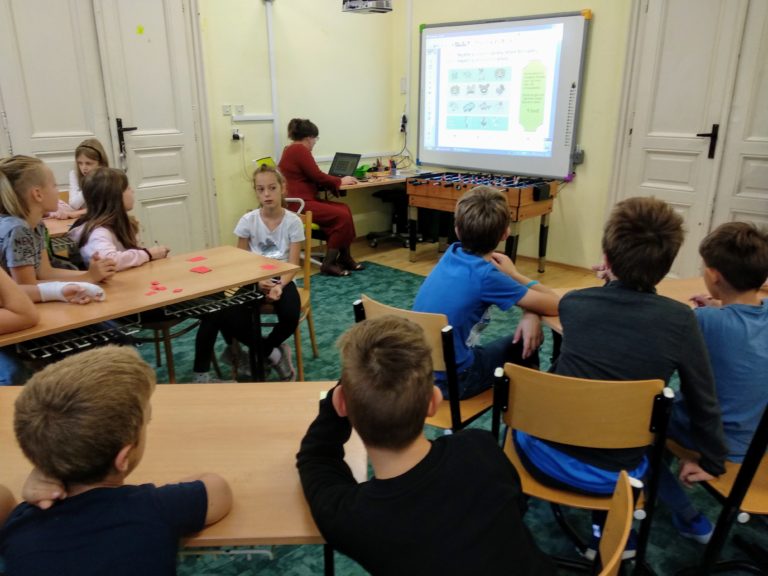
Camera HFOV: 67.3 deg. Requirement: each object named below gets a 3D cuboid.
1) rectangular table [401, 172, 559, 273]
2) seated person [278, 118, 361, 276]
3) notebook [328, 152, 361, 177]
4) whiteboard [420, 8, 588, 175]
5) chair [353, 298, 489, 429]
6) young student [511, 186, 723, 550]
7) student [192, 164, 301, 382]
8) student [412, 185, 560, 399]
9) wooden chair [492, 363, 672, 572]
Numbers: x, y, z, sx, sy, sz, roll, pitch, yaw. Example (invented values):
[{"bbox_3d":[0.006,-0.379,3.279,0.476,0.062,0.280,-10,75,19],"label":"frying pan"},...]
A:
[{"bbox_3d":[0.806,-0.564,5.022,1.070,0.770,0.690,15,23,38],"label":"rectangular table"},{"bbox_3d":[-0.509,-0.723,4.684,0.740,1.260,0.500,-14,23,-37],"label":"seated person"},{"bbox_3d":[-0.420,-1.028,4.883,0.330,0.220,0.280,15,23,37],"label":"notebook"},{"bbox_3d":[1.000,-1.728,5.242,1.690,1.300,0.070,15,23,38],"label":"whiteboard"},{"bbox_3d":[0.179,0.372,2.101,0.410,0.780,0.490,14,22,36],"label":"chair"},{"bbox_3d":[0.623,0.322,1.651,0.500,1.160,0.630,7,19,18],"label":"young student"},{"bbox_3d":[-0.635,-0.037,2.838,0.470,1.090,0.590,2,18,5],"label":"student"},{"bbox_3d":[0.384,0.199,2.090,0.480,1.120,0.640,15,23,38],"label":"student"},{"bbox_3d":[0.511,0.517,1.662,0.420,0.780,0.500,5,18,13],"label":"wooden chair"}]

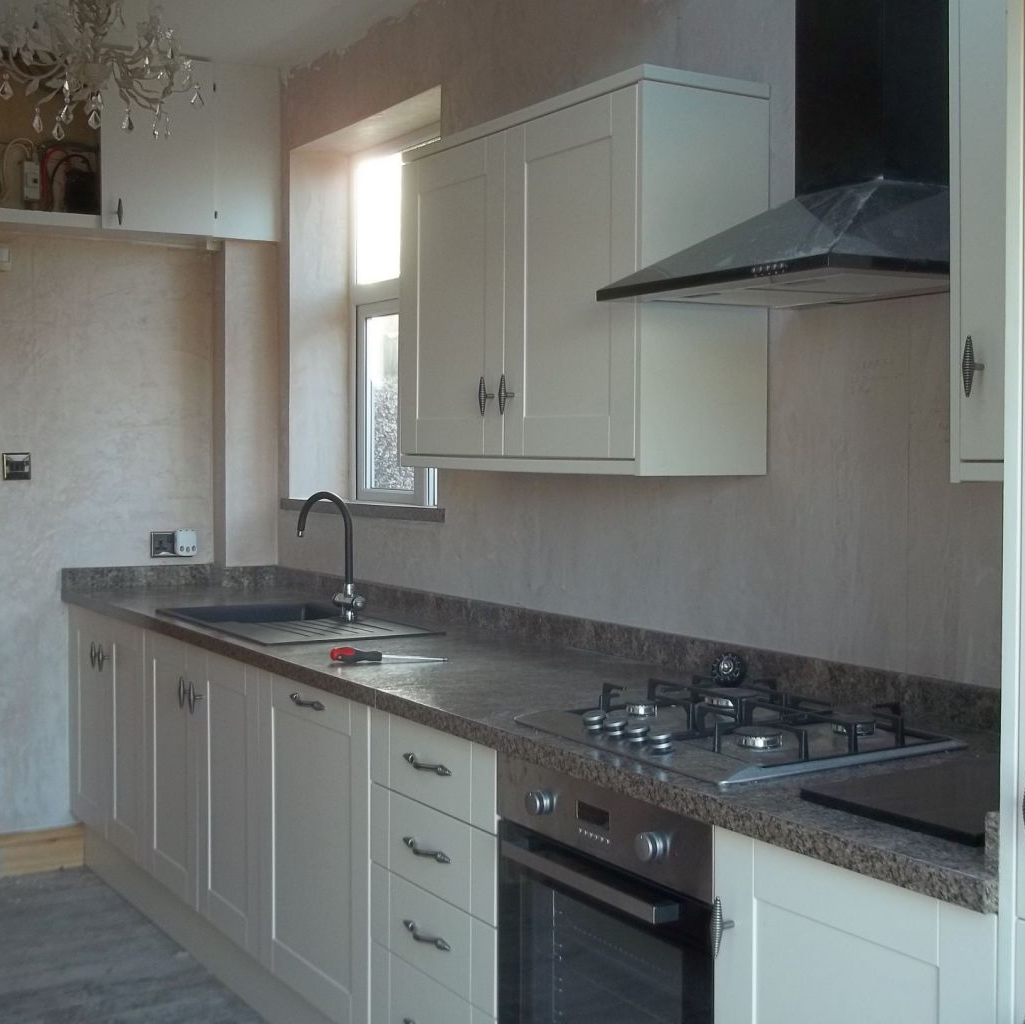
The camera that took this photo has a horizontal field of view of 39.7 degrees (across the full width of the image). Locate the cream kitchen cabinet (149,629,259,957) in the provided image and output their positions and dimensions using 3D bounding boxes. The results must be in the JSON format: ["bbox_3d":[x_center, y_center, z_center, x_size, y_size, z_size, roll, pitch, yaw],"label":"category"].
[{"bbox_3d":[-0.592,0.705,3.928,0.582,0.720,0.880,-1,3,-32],"label":"cream kitchen cabinet"}]

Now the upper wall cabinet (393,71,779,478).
[{"bbox_3d":[0.123,-0.484,3.222,0.321,0.787,0.990,-1,3,-32],"label":"upper wall cabinet"}]

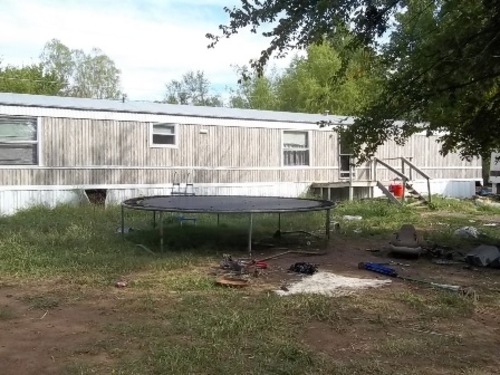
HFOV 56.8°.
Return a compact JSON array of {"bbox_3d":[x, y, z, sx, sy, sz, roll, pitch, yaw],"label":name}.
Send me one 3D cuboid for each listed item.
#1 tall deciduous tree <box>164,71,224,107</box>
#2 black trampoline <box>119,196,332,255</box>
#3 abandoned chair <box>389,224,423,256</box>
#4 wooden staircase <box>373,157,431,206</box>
[{"bbox_3d":[-5.500,-5.920,45.000,5.700,11.000,5.500,0,2,0],"label":"tall deciduous tree"},{"bbox_3d":[-0.404,0.656,9.500,4.270,0.790,4.270,0,2,0],"label":"black trampoline"},{"bbox_3d":[2.640,0.871,7.750,0.550,0.480,0.620,1,3,21],"label":"abandoned chair"},{"bbox_3d":[5.660,-0.209,17.250,1.400,1.850,1.500,-1,3,-28],"label":"wooden staircase"}]

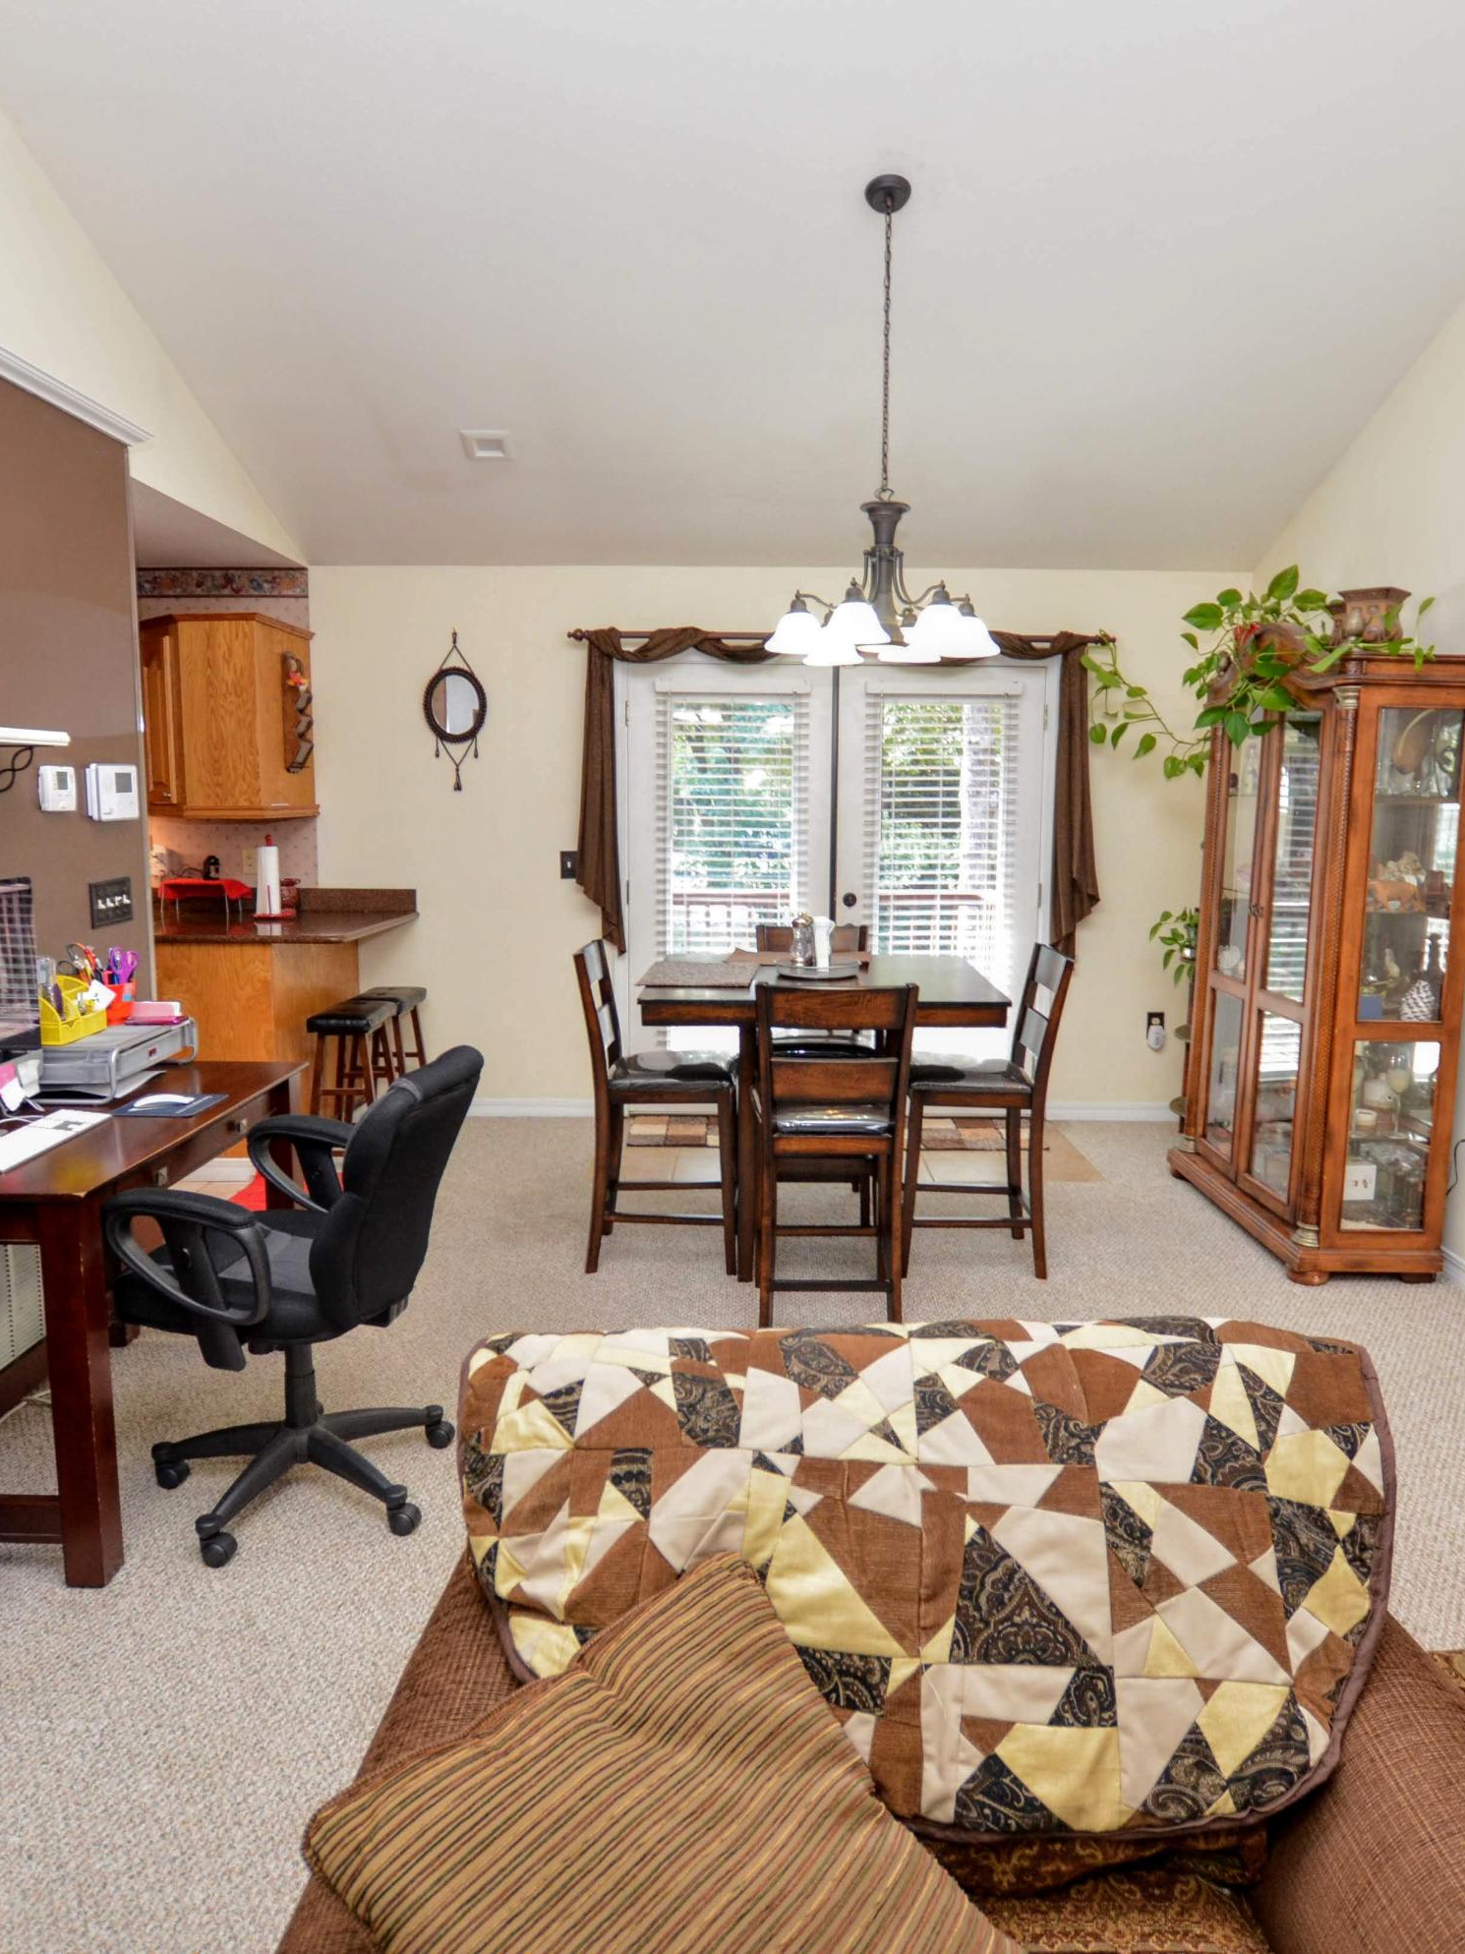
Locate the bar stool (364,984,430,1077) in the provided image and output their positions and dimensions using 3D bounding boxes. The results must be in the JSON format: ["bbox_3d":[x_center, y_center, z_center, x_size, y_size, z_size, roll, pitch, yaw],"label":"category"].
[{"bbox_3d":[-1.501,0.387,5.356,0.280,0.610,0.450,0,8,4],"label":"bar stool"}]

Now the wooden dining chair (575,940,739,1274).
[{"bbox_3d":[-0.216,0.396,3.882,0.475,0.995,0.420,0,8,4],"label":"wooden dining chair"}]

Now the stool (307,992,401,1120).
[{"bbox_3d":[-1.450,0.447,4.782,0.290,0.640,0.460,1,8,2],"label":"stool"}]

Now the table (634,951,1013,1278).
[{"bbox_3d":[0.271,0.450,3.908,1.010,0.914,1.030,1,8,2],"label":"table"}]

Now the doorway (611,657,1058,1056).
[{"bbox_3d":[0.432,-0.365,5.492,1.950,2.070,0.120,1,8,2],"label":"doorway"}]

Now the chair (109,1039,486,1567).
[{"bbox_3d":[-0.913,0.629,2.570,0.660,0.930,0.620,2,8,11],"label":"chair"}]

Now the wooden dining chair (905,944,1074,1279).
[{"bbox_3d":[0.787,0.418,3.911,0.500,0.985,0.430,1,8,2],"label":"wooden dining chair"}]

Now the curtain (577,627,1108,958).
[{"bbox_3d":[0.444,-0.796,5.333,2.280,1.415,0.100,0,8,4],"label":"curtain"}]

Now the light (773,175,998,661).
[{"bbox_3d":[0.434,-1.565,3.475,0.665,1.260,0.665,1,8,2],"label":"light"}]

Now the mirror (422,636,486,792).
[{"bbox_3d":[-1.235,-1.171,5.395,0.280,0.690,0.030,1,8,2],"label":"mirror"}]

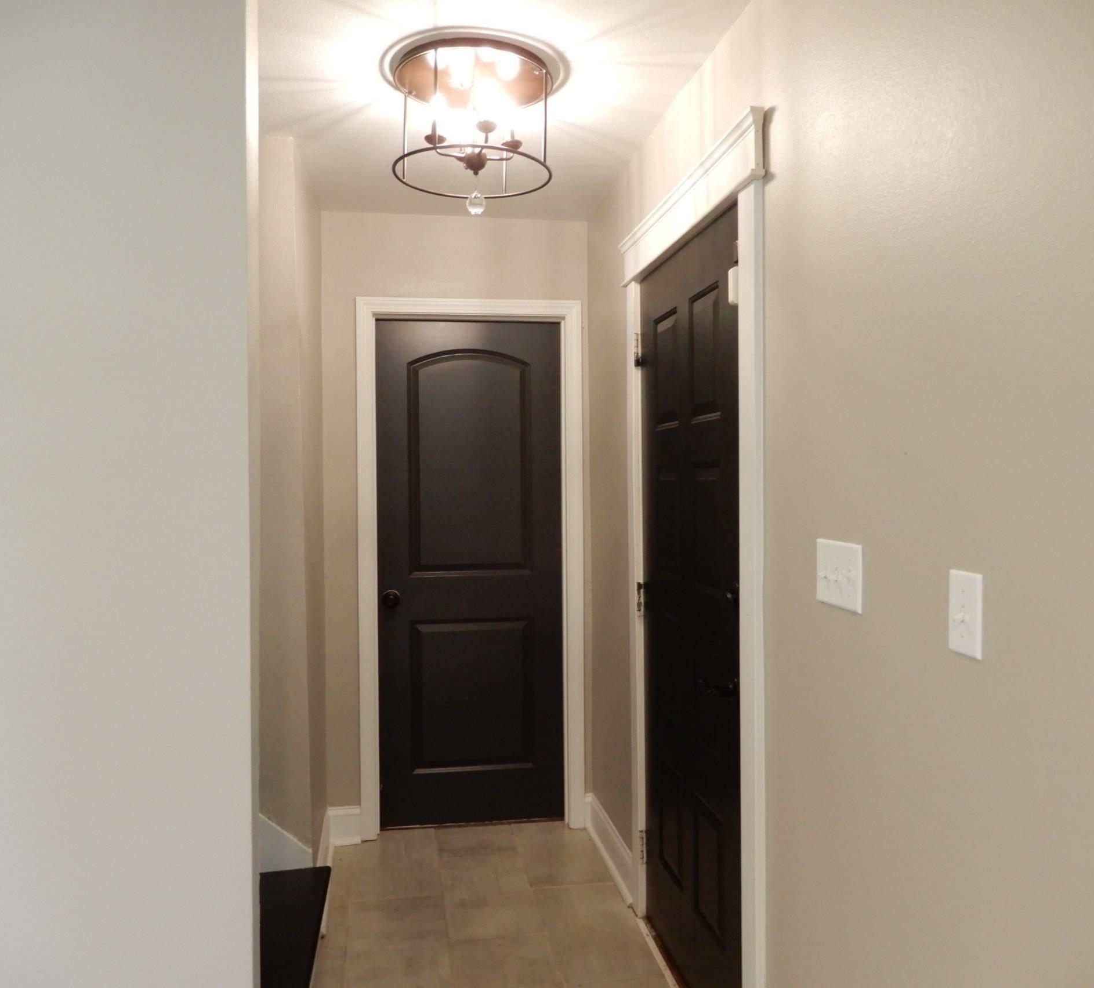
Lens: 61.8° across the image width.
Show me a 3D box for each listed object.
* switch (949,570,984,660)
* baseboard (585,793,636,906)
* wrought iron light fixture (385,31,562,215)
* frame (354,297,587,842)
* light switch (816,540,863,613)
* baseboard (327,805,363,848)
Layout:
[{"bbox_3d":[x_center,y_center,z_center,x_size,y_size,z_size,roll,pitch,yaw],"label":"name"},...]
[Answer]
[{"bbox_3d":[0.562,0.162,1.235,0.018,0.113,0.070,-1,1,-9],"label":"switch"},{"bbox_3d":[0.236,1.282,3.364,0.022,0.145,0.679,-1,1,-9],"label":"baseboard"},{"bbox_3d":[-0.181,-0.895,2.324,0.422,0.354,0.422,-1,1,-9],"label":"wrought iron light fixture"},{"bbox_3d":[-0.295,0.295,3.641,0.885,2.121,0.099,-1,1,-9],"label":"frame"},{"bbox_3d":[0.505,0.141,1.593,0.018,0.113,0.162,-1,1,-9],"label":"light switch"},{"bbox_3d":[-0.778,1.290,3.535,0.123,0.145,0.022,-1,1,-9],"label":"baseboard"}]

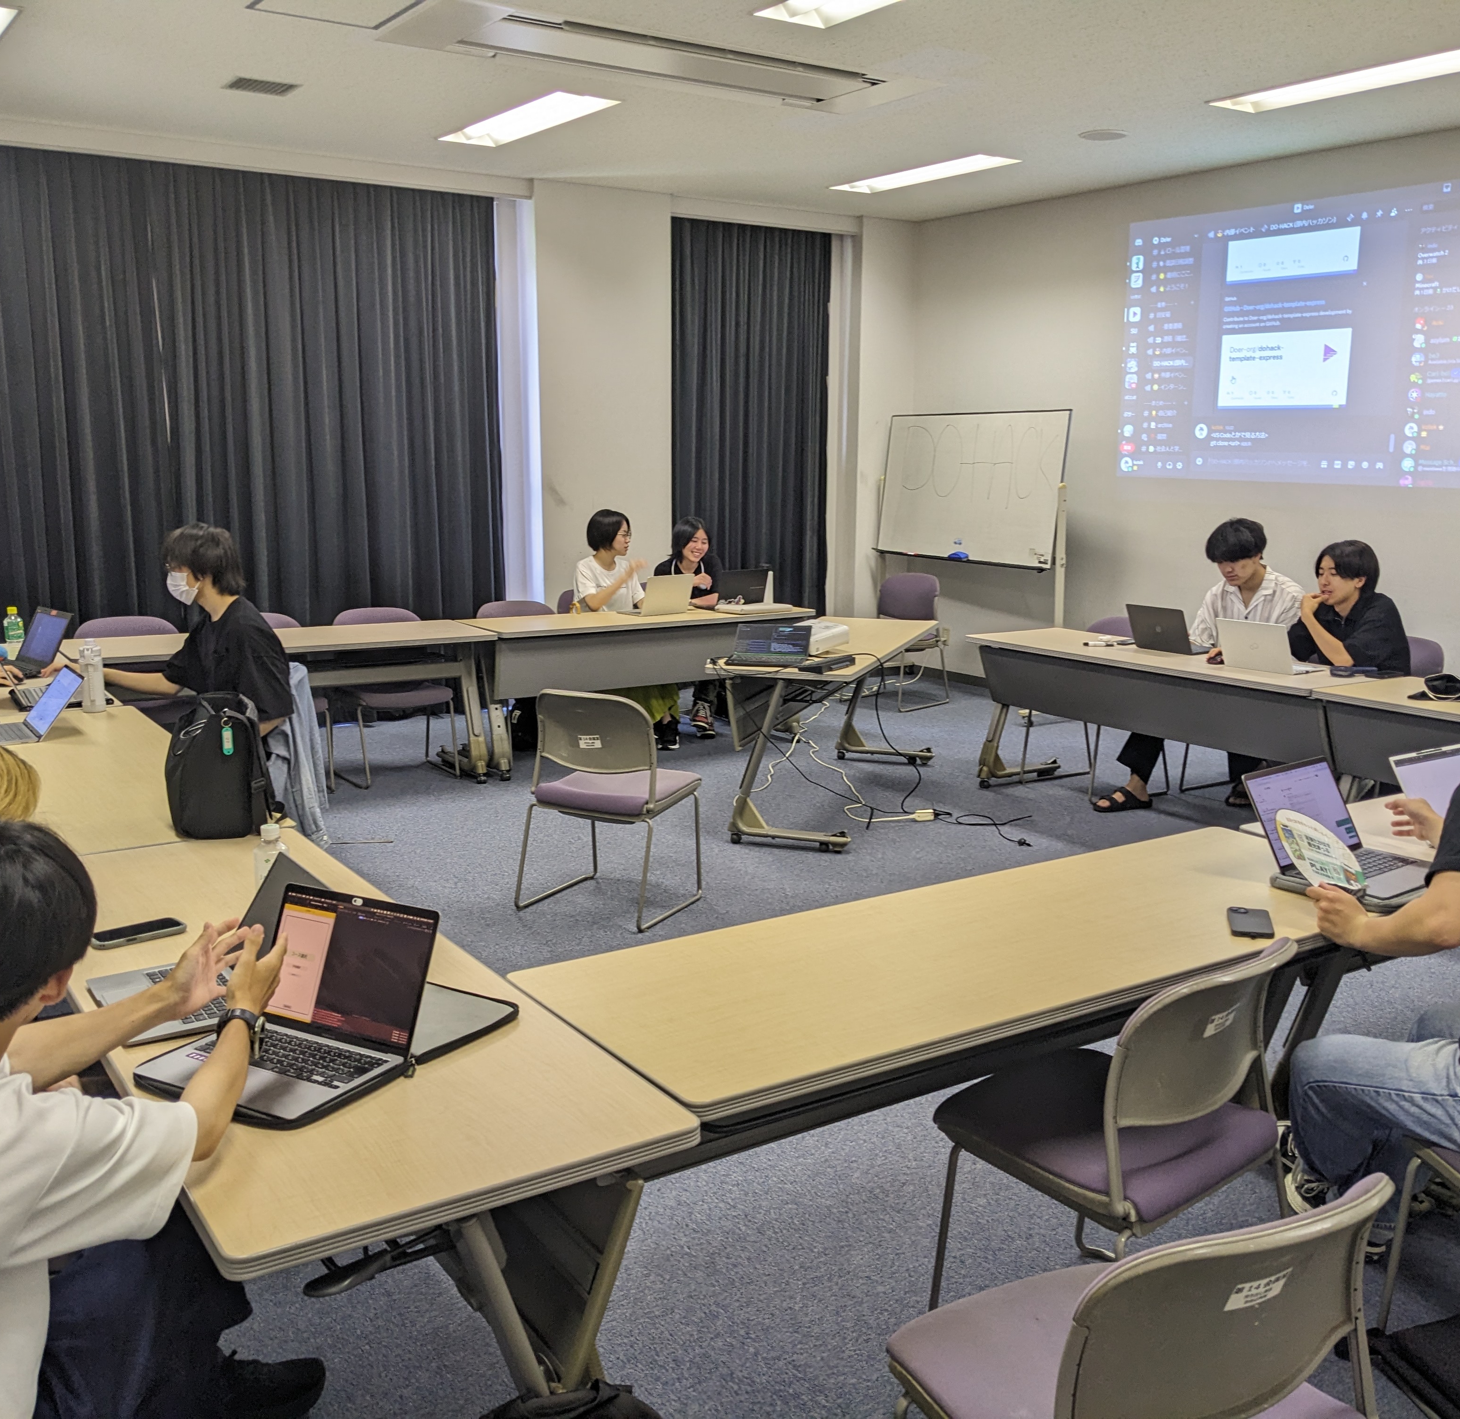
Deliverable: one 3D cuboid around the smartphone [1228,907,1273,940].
[{"bbox_3d":[0.987,0.404,2.801,0.074,0.011,0.140,3,11,15],"label":"smartphone"}]

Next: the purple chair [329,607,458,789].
[{"bbox_3d":[-1.597,-0.069,7.054,0.510,0.775,0.520,-7,13,-33],"label":"purple chair"}]

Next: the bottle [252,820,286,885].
[{"bbox_3d":[-0.833,0.313,2.692,0.066,0.206,0.066,-7,13,-33],"label":"bottle"}]

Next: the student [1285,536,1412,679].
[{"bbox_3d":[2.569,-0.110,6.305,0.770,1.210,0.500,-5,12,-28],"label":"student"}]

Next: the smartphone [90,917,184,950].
[{"bbox_3d":[-1.077,0.409,2.696,0.152,0.011,0.077,-8,13,-37],"label":"smartphone"}]

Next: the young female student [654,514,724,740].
[{"bbox_3d":[-0.213,-0.473,8.152,0.470,1.180,0.750,-5,12,-28],"label":"young female student"}]

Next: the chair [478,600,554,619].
[{"bbox_3d":[-1.030,-0.159,7.549,0.510,0.780,0.520,-7,13,-33],"label":"chair"}]

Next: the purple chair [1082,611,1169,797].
[{"bbox_3d":[1.710,-0.009,6.831,0.510,0.775,0.490,-4,12,-25],"label":"purple chair"}]

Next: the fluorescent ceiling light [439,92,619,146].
[{"bbox_3d":[-0.939,-2.718,6.749,0.320,0.080,1.270,-6,13,-33],"label":"fluorescent ceiling light"}]

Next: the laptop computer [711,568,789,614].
[{"bbox_3d":[-0.001,-0.652,7.890,0.311,0.206,0.309,-7,13,-34],"label":"laptop computer"}]

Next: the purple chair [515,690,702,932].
[{"bbox_3d":[-0.398,0.304,5.043,0.490,0.775,0.510,5,12,25],"label":"purple chair"}]

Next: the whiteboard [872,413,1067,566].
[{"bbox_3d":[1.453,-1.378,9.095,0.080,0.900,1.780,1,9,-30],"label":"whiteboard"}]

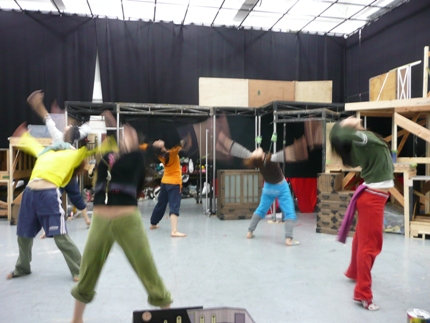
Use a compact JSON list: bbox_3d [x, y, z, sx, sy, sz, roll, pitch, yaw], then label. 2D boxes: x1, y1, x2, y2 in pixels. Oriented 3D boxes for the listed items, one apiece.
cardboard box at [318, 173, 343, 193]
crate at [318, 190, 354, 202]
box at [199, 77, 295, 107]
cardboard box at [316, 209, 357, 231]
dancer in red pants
[{"bbox_3d":[1.777,0.329,5.349,0.275,0.290,0.450,0,1,32],"label":"cardboard box"},{"bbox_3d":[1.884,0.542,5.283,0.530,0.135,0.450,0,1,32],"label":"crate"},{"bbox_3d":[0.781,-1.510,8.244,2.312,0.837,0.200,0,1,-10],"label":"box"},{"bbox_3d":[1.884,0.894,5.286,0.530,0.360,0.450,0,1,32],"label":"cardboard box"},{"bbox_3d":[1.200,0.370,2.903,0.480,1.450,0.580,0,1,12],"label":"dancer in red pants"}]

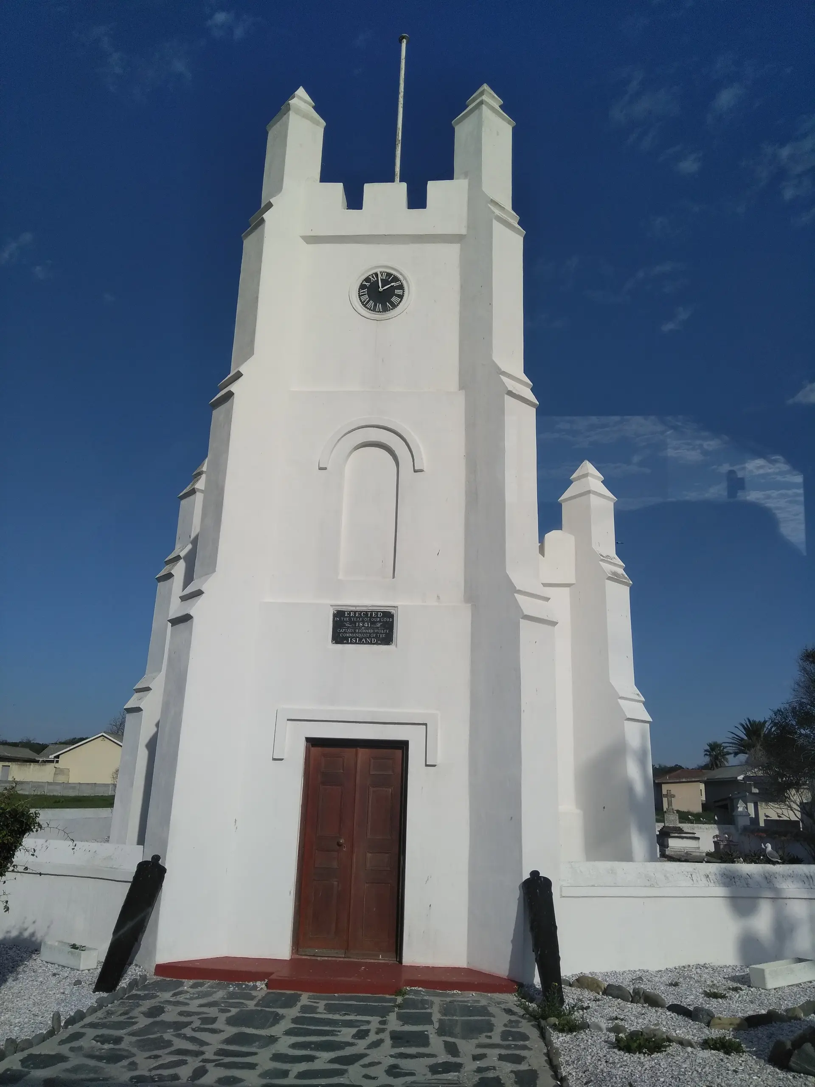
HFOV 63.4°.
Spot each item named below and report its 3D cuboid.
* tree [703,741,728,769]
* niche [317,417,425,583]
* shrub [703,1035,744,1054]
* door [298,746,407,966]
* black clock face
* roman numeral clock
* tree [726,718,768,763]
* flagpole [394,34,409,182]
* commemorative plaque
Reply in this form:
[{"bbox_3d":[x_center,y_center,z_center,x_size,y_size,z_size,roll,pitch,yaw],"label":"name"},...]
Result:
[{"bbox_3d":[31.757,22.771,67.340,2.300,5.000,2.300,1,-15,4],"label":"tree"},{"bbox_3d":[-0.487,-0.583,8.787,1.410,2.260,0.220,1,-15,4],"label":"niche"},{"bbox_3d":[2.717,4.323,5.680,0.320,0.130,0.270,1,-15,4],"label":"shrub"},{"bbox_3d":[-0.668,3.667,7.854,1.200,2.380,0.120,1,-15,4],"label":"door"},{"bbox_3d":[-0.372,-3.602,9.466,0.690,0.690,0.060,1,-15,4],"label":"black clock face"},{"bbox_3d":[-0.390,-3.598,9.455,0.890,0.890,0.120,1,-15,4],"label":"roman numeral clock"},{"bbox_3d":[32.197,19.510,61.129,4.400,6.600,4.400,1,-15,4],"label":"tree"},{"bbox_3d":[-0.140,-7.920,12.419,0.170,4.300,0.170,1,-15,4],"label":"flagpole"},{"bbox_3d":[-0.553,1.058,8.339,0.790,0.460,0.050,1,-15,4],"label":"commemorative plaque"}]

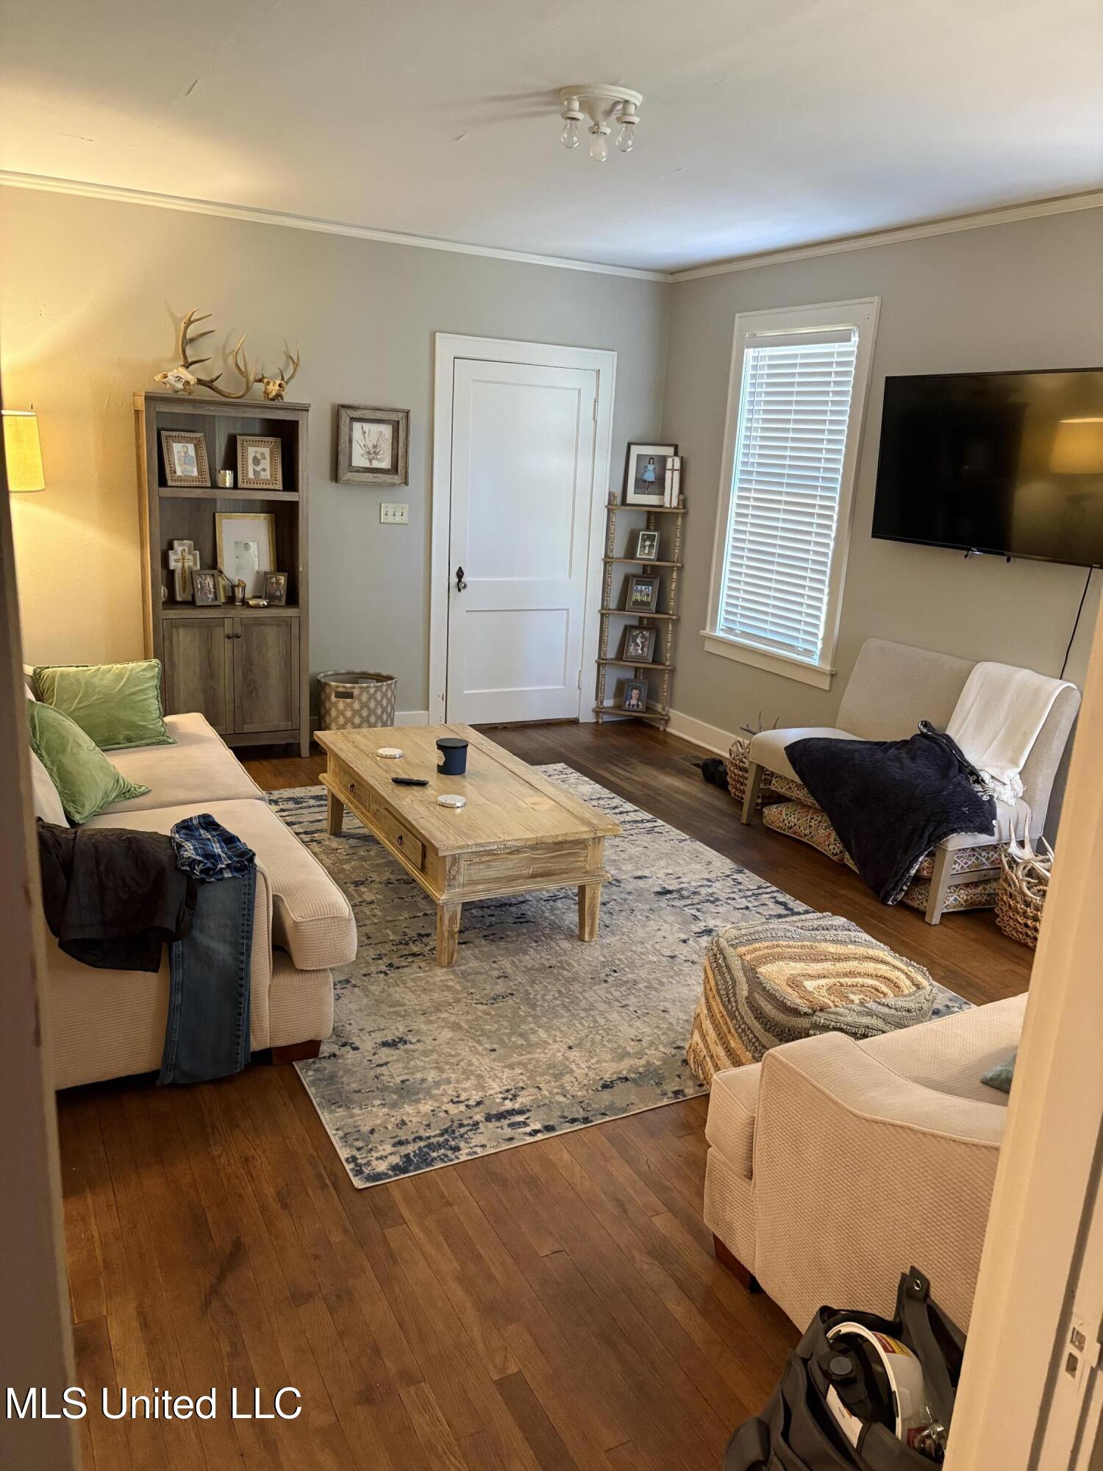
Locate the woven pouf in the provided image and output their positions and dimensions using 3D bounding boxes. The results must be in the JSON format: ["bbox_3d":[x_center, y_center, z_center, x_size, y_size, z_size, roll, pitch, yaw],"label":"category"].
[{"bbox_3d":[0.703,0.757,2.990,0.470,0.389,0.470,-4,16,-27],"label":"woven pouf"}]

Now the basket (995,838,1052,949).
[{"bbox_3d":[1.911,0.633,4.030,0.330,0.256,0.429,-4,16,-26],"label":"basket"}]

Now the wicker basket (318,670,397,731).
[{"bbox_3d":[-1.071,-0.111,6.100,0.425,0.422,0.415,-4,17,-27],"label":"wicker basket"}]

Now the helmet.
[{"bbox_3d":[0.482,0.995,1.611,0.165,0.275,0.220,11,14,-17],"label":"helmet"}]

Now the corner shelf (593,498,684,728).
[{"bbox_3d":[0.572,-0.764,6.800,0.487,1.421,0.264,7,15,16],"label":"corner shelf"}]

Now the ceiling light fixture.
[{"bbox_3d":[0.148,-1.850,3.359,0.250,0.155,0.250,3,15,-1],"label":"ceiling light fixture"}]

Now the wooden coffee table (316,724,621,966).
[{"bbox_3d":[-0.383,0.358,4.218,0.676,0.427,1.444,-4,16,-26],"label":"wooden coffee table"}]

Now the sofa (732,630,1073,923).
[{"bbox_3d":[1.433,0.119,4.657,0.635,0.883,1.254,-4,16,-26],"label":"sofa"}]

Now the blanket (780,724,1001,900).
[{"bbox_3d":[1.378,0.265,4.464,0.446,0.627,0.924,-4,16,-26],"label":"blanket"}]

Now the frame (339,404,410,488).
[{"bbox_3d":[-0.969,-1.570,6.002,0.405,0.405,0.036,-4,17,-27],"label":"frame"}]

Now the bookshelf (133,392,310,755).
[{"bbox_3d":[-1.631,-0.755,5.552,0.772,1.794,0.294,-5,17,-30],"label":"bookshelf"}]

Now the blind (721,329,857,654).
[{"bbox_3d":[1.223,-1.281,5.854,0.060,1.625,0.860,-4,17,-27],"label":"blind"}]

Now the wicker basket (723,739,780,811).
[{"bbox_3d":[1.111,0.203,5.714,0.280,0.250,0.280,-4,17,-27],"label":"wicker basket"}]

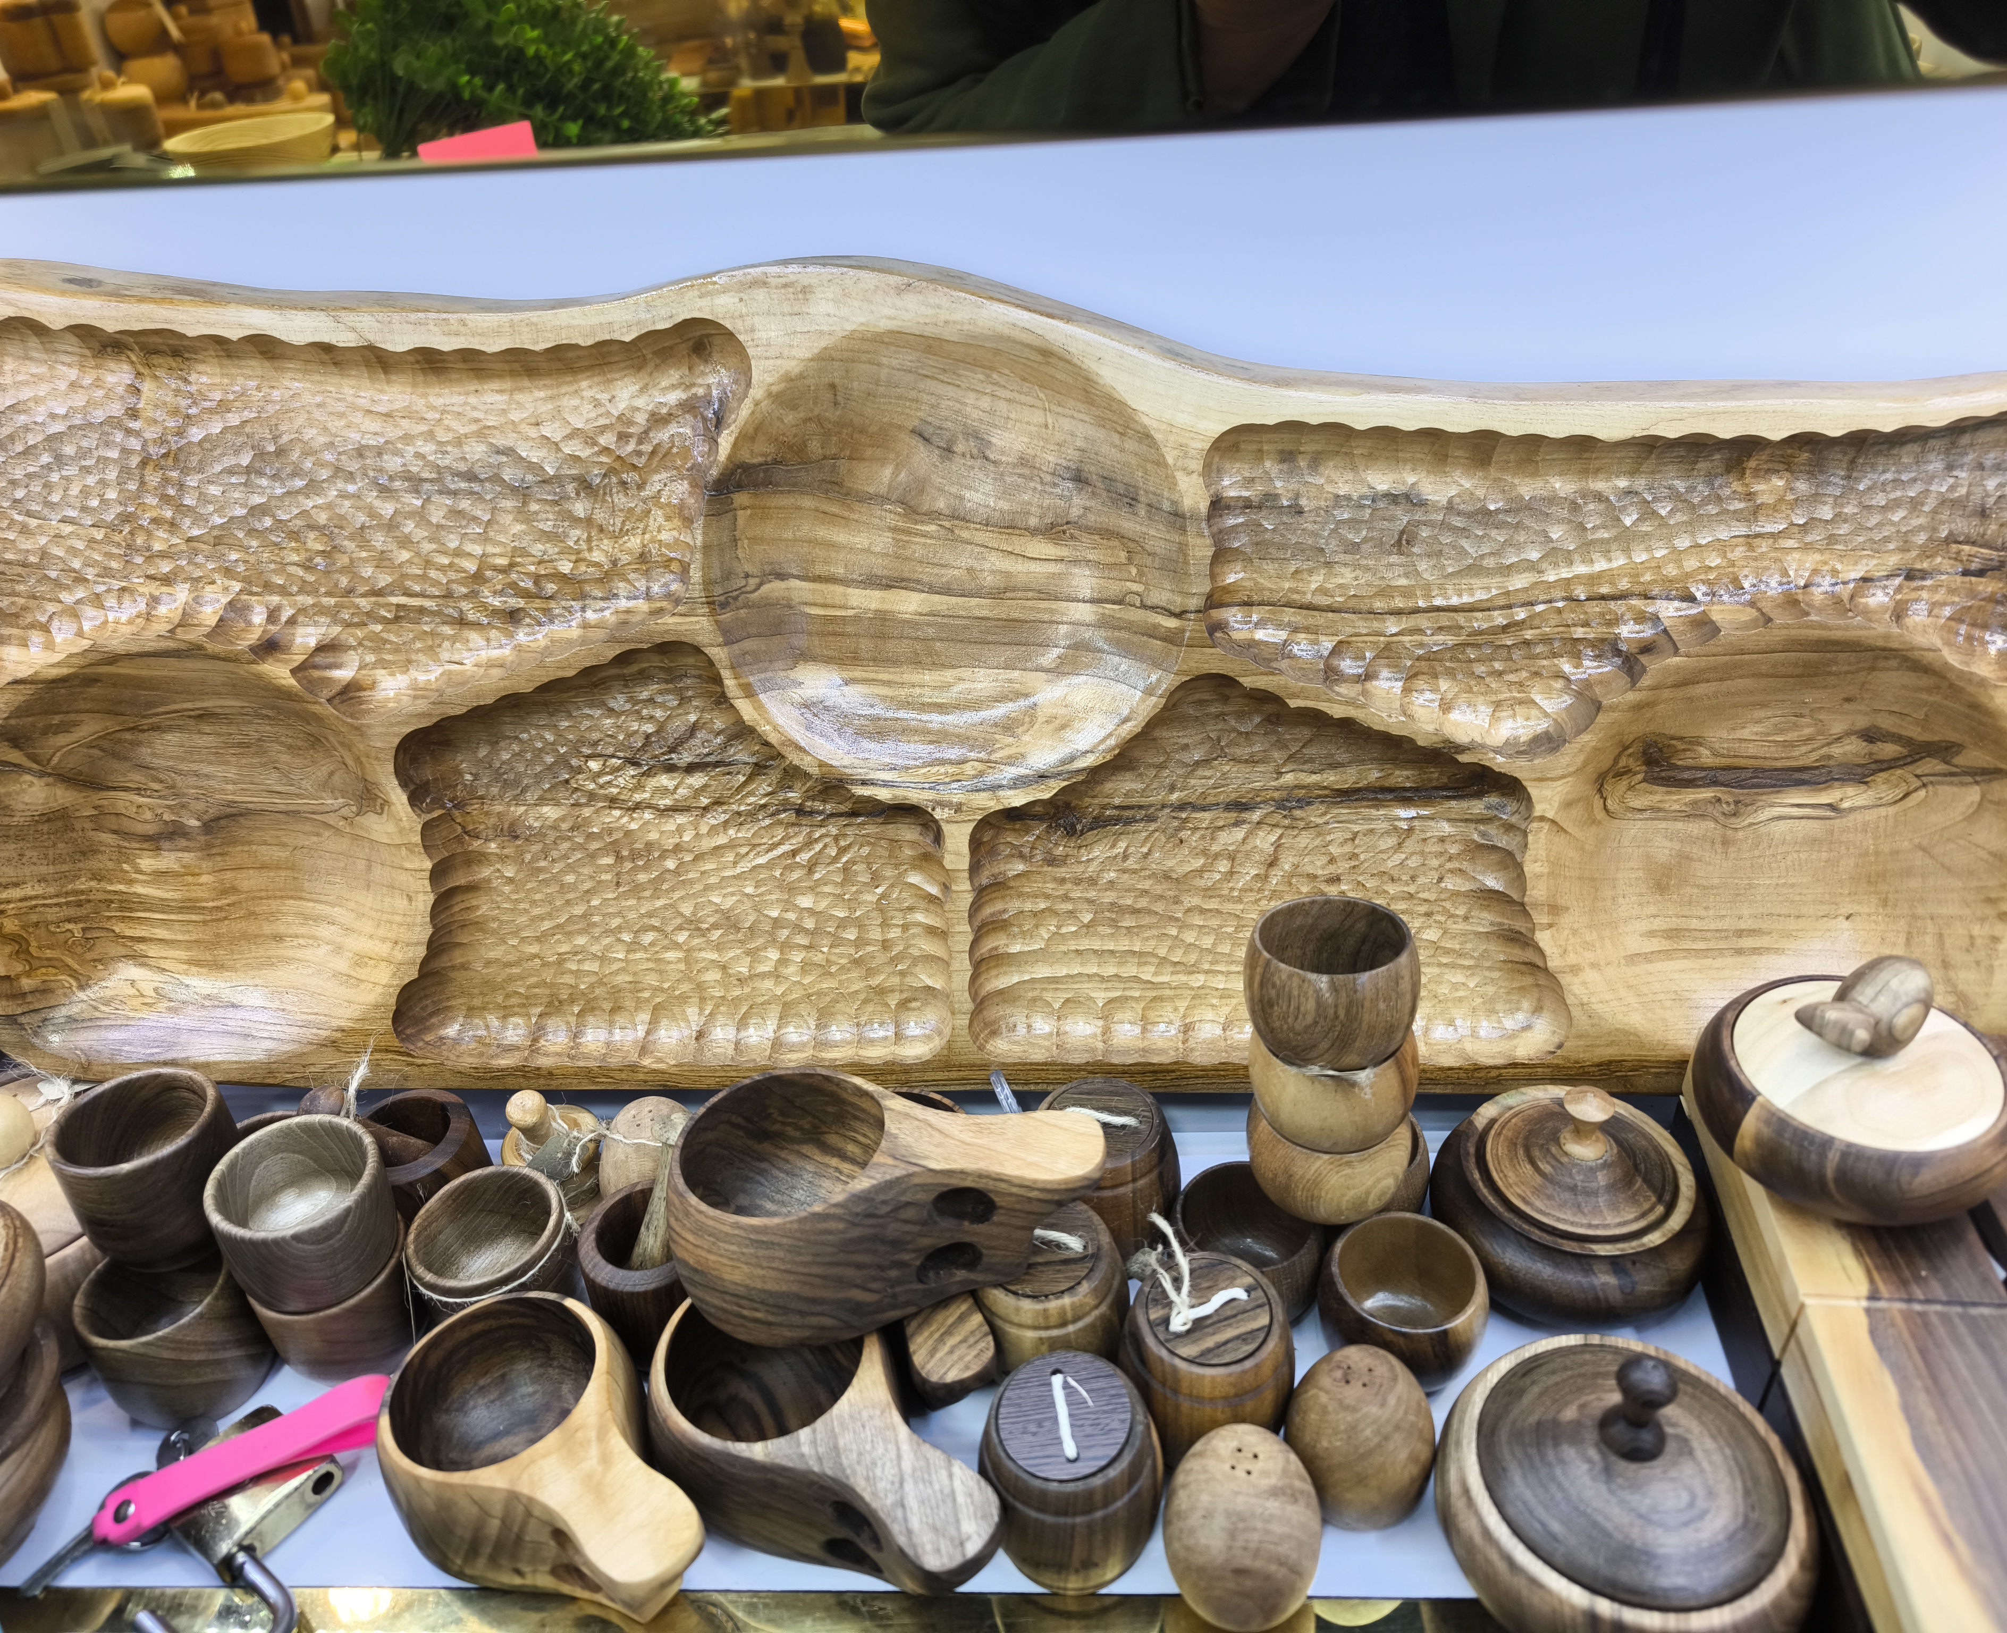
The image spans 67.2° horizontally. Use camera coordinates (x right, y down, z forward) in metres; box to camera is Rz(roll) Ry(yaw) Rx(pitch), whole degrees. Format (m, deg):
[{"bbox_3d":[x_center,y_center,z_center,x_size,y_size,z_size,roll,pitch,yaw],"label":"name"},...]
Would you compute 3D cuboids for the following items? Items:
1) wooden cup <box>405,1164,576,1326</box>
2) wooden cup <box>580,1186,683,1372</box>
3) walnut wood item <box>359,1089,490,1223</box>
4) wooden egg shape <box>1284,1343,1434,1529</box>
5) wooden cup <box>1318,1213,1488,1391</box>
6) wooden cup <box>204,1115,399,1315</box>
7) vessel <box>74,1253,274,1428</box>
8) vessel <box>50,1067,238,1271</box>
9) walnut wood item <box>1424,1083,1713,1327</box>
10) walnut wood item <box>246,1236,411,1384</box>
[{"bbox_3d":[-0.193,0.177,0.582,0.056,0.060,0.056,-1,35,3],"label":"wooden cup"},{"bbox_3d":[-0.127,0.178,0.573,0.055,0.062,0.055,-1,35,3],"label":"wooden cup"},{"bbox_3d":[-0.237,0.152,0.621,0.057,0.060,0.057,-1,35,3],"label":"walnut wood item"},{"bbox_3d":[0.128,0.220,0.541,0.052,0.072,0.052,-1,33,3],"label":"wooden egg shape"},{"bbox_3d":[0.148,0.183,0.561,0.061,0.045,0.061,-1,35,3],"label":"wooden cup"},{"bbox_3d":[-0.270,0.160,0.591,0.064,0.052,0.064,-2,33,1],"label":"wooden cup"},{"bbox_3d":[-0.328,0.208,0.604,0.063,0.065,0.063,-1,33,3],"label":"vessel"},{"bbox_3d":[-0.308,0.134,0.552,0.054,0.060,0.054,-1,31,1],"label":"vessel"},{"bbox_3d":[0.235,0.149,0.622,0.109,0.093,0.109,-1,33,3],"label":"walnut wood item"},{"bbox_3d":[-0.254,0.185,0.579,0.057,0.056,0.057,-1,35,3],"label":"walnut wood item"}]

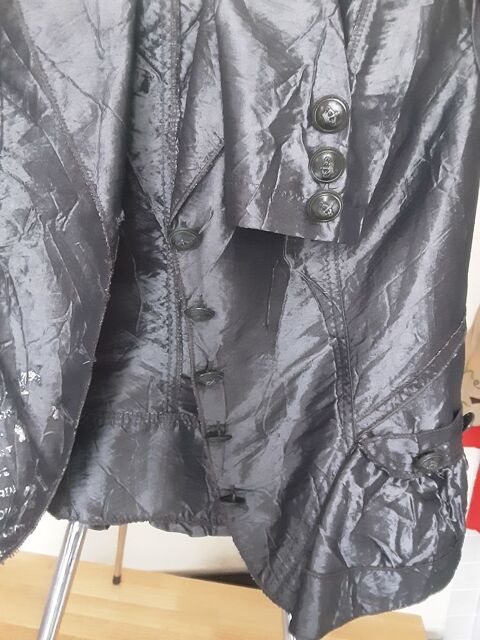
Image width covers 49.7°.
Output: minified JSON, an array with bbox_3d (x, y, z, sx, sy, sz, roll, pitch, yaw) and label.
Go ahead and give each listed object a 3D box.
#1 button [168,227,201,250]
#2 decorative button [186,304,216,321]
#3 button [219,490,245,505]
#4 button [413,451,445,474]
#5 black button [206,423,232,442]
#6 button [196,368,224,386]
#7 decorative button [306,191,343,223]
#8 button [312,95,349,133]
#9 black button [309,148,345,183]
[{"bbox_3d":[-0.039,-0.058,0.366,0.022,0.022,0.008,-1,54,-4],"label":"button"},{"bbox_3d":[-0.030,-0.006,0.384,0.022,0.008,0.022,-1,-23,-2],"label":"decorative button"},{"bbox_3d":[-0.007,0.149,0.437,0.022,0.008,0.022,0,-4,0],"label":"button"},{"bbox_3d":[0.150,0.113,0.410,0.022,0.022,0.008,1,33,2],"label":"button"},{"bbox_3d":[-0.017,0.090,0.417,0.022,0.008,0.022,0,-9,-1],"label":"black button"},{"bbox_3d":[-0.024,0.044,0.401,0.022,0.022,0.008,-1,57,-2],"label":"button"},{"bbox_3d":[0.054,-0.072,0.330,0.022,0.022,0.008,0,36,1],"label":"decorative button"},{"bbox_3d":[0.054,-0.124,0.312,0.022,0.022,0.008,3,27,7],"label":"button"},{"bbox_3d":[0.054,-0.096,0.321,0.022,0.022,0.008,3,25,8],"label":"black button"}]

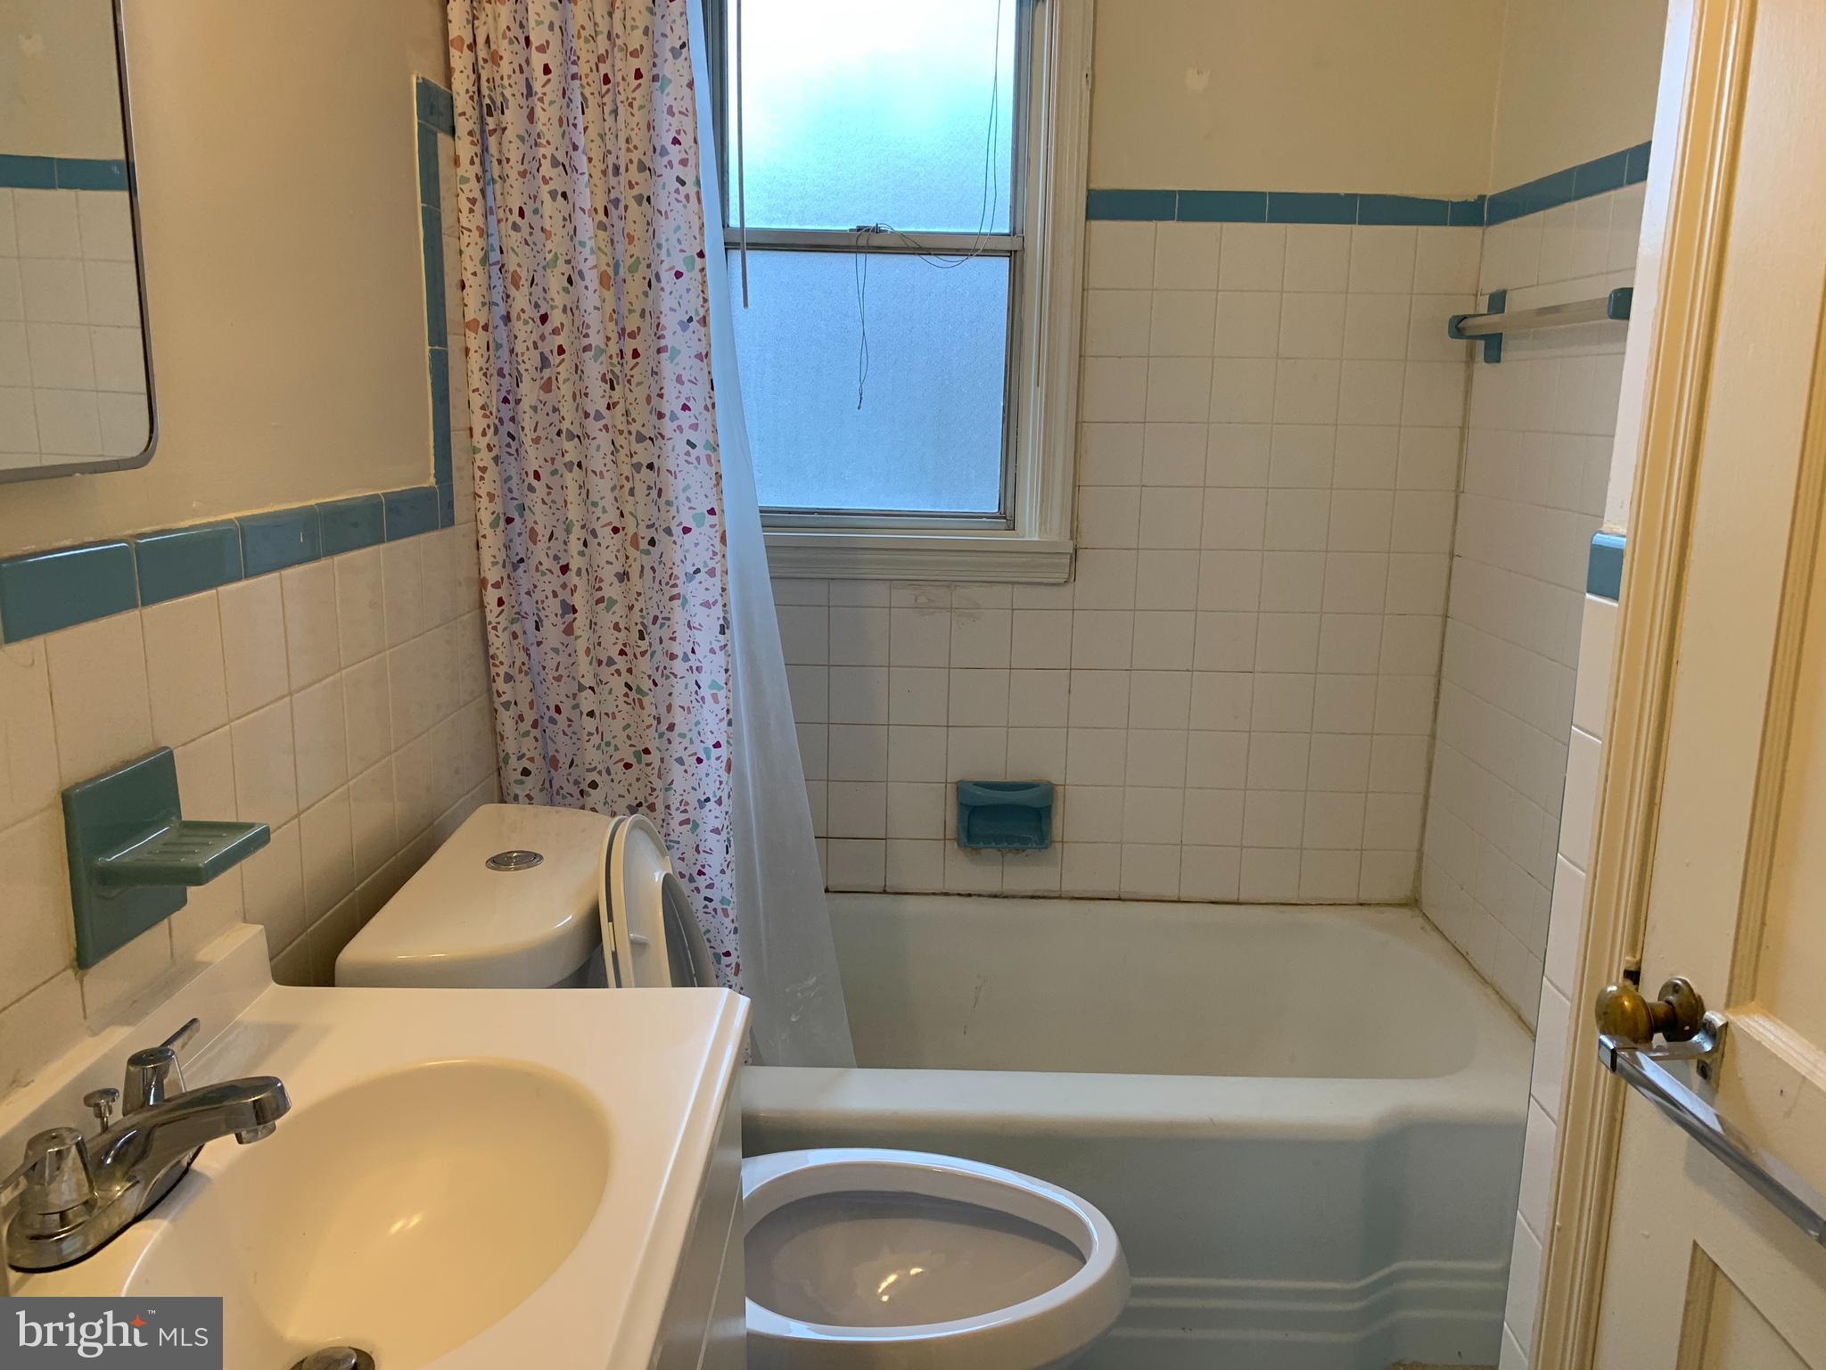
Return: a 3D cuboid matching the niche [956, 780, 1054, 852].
[{"bbox_3d":[0.171,0.239,2.542,0.169,0.124,0.070,1,12,1],"label":"niche"}]

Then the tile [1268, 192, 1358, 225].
[{"bbox_3d":[0.675,-0.804,2.320,0.150,0.050,0.012,1,12,1],"label":"tile"}]

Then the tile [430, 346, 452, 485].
[{"bbox_3d":[-0.541,-0.305,1.563,0.010,0.151,0.052,1,12,0],"label":"tile"}]

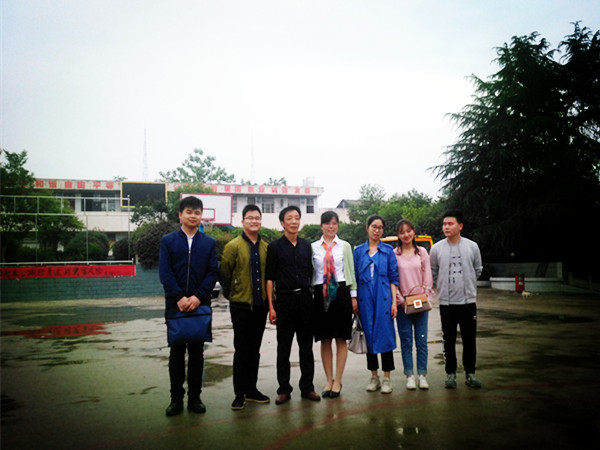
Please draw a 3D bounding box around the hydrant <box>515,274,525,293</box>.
[{"bbox_3d":[9.860,2.624,21.966,0.360,0.800,0.320,-2,-6,0],"label":"hydrant"}]

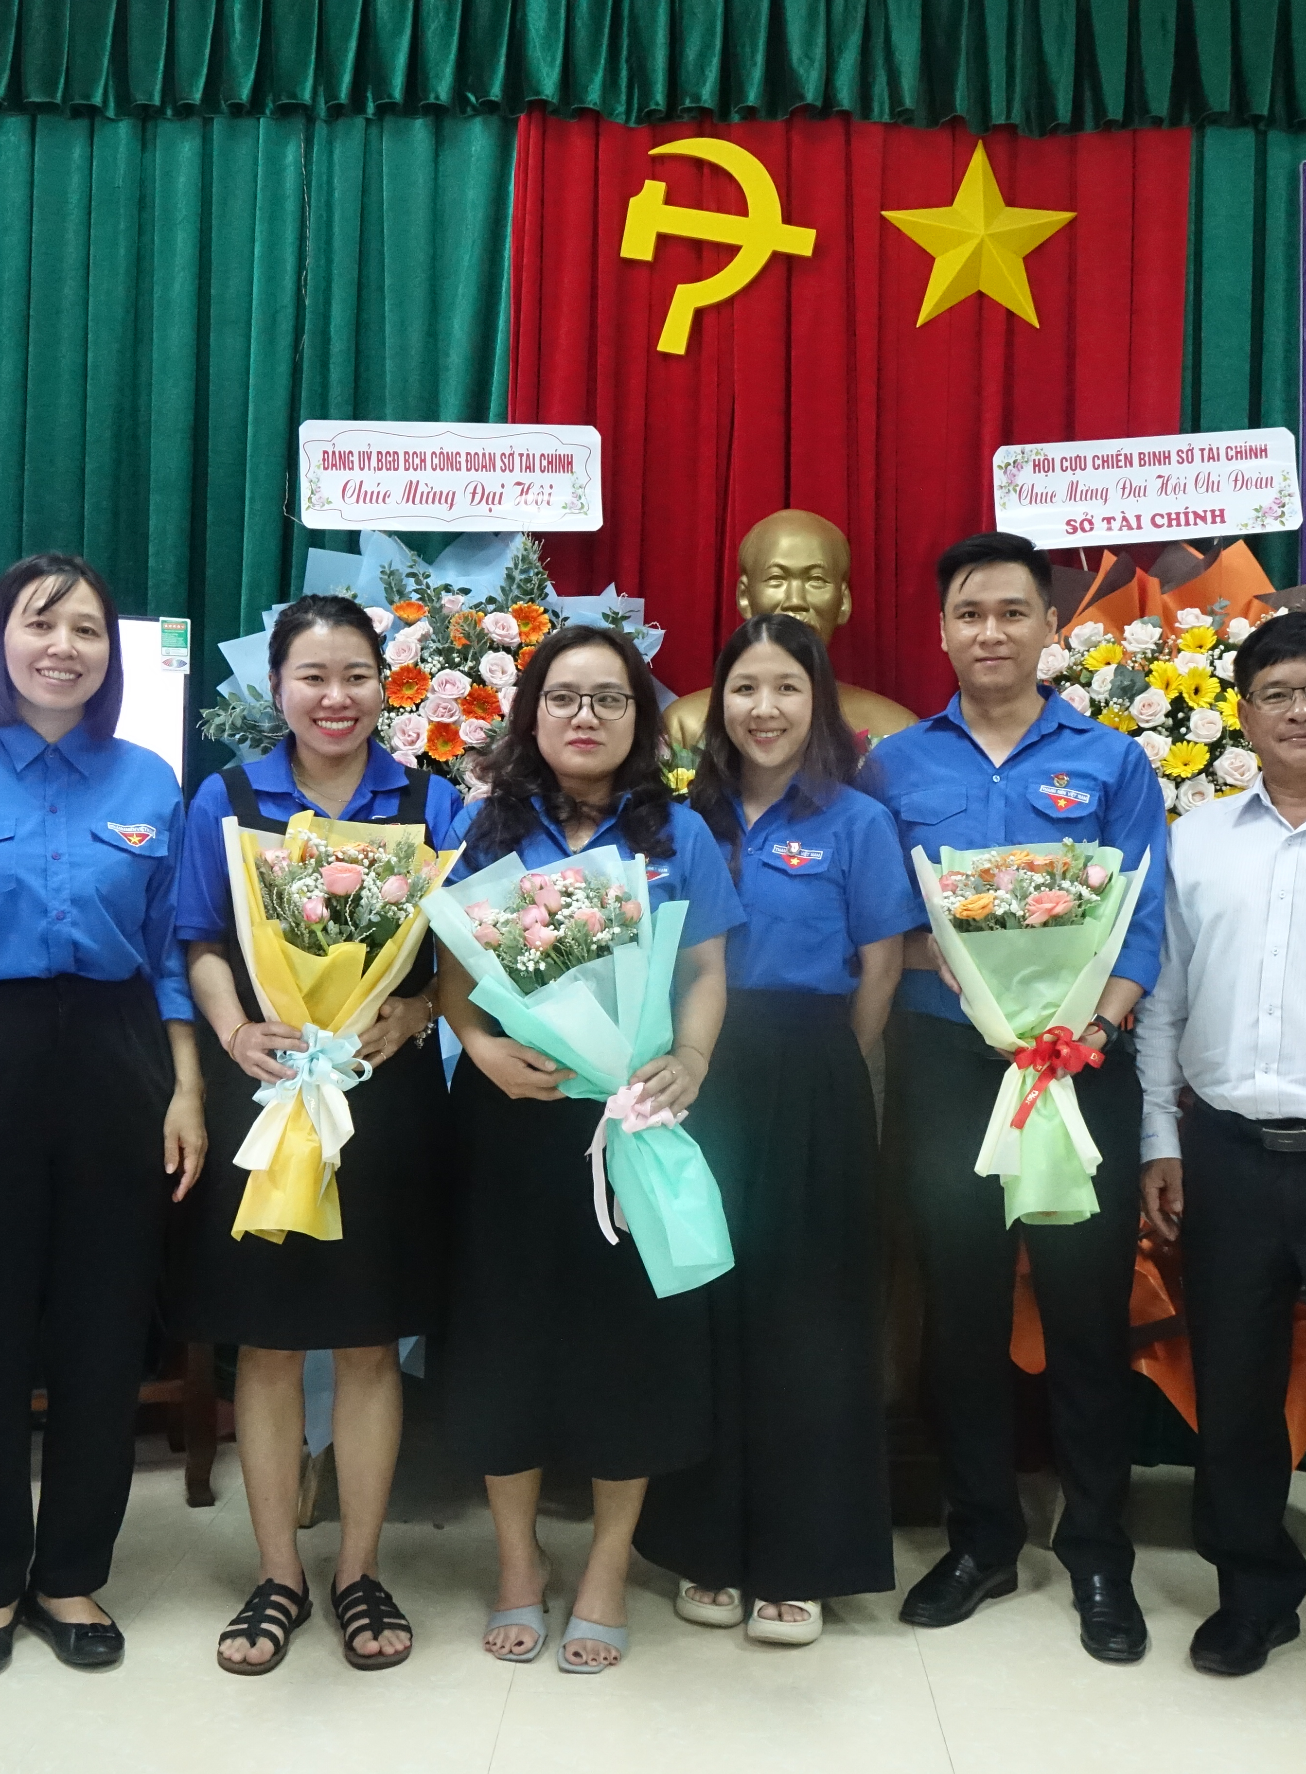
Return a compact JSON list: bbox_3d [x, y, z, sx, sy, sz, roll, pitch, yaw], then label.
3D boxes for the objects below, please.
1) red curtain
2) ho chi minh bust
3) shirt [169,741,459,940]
[{"bbox_3d":[0.367,-0.230,3.650,1.340,2.750,0.130,1,-1,0],"label":"red curtain"},{"bbox_3d":[0.262,-0.373,3.450,0.475,0.610,0.310,1,-1,2],"label":"ho chi minh bust"},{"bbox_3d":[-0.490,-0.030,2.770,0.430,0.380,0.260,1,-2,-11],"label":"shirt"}]

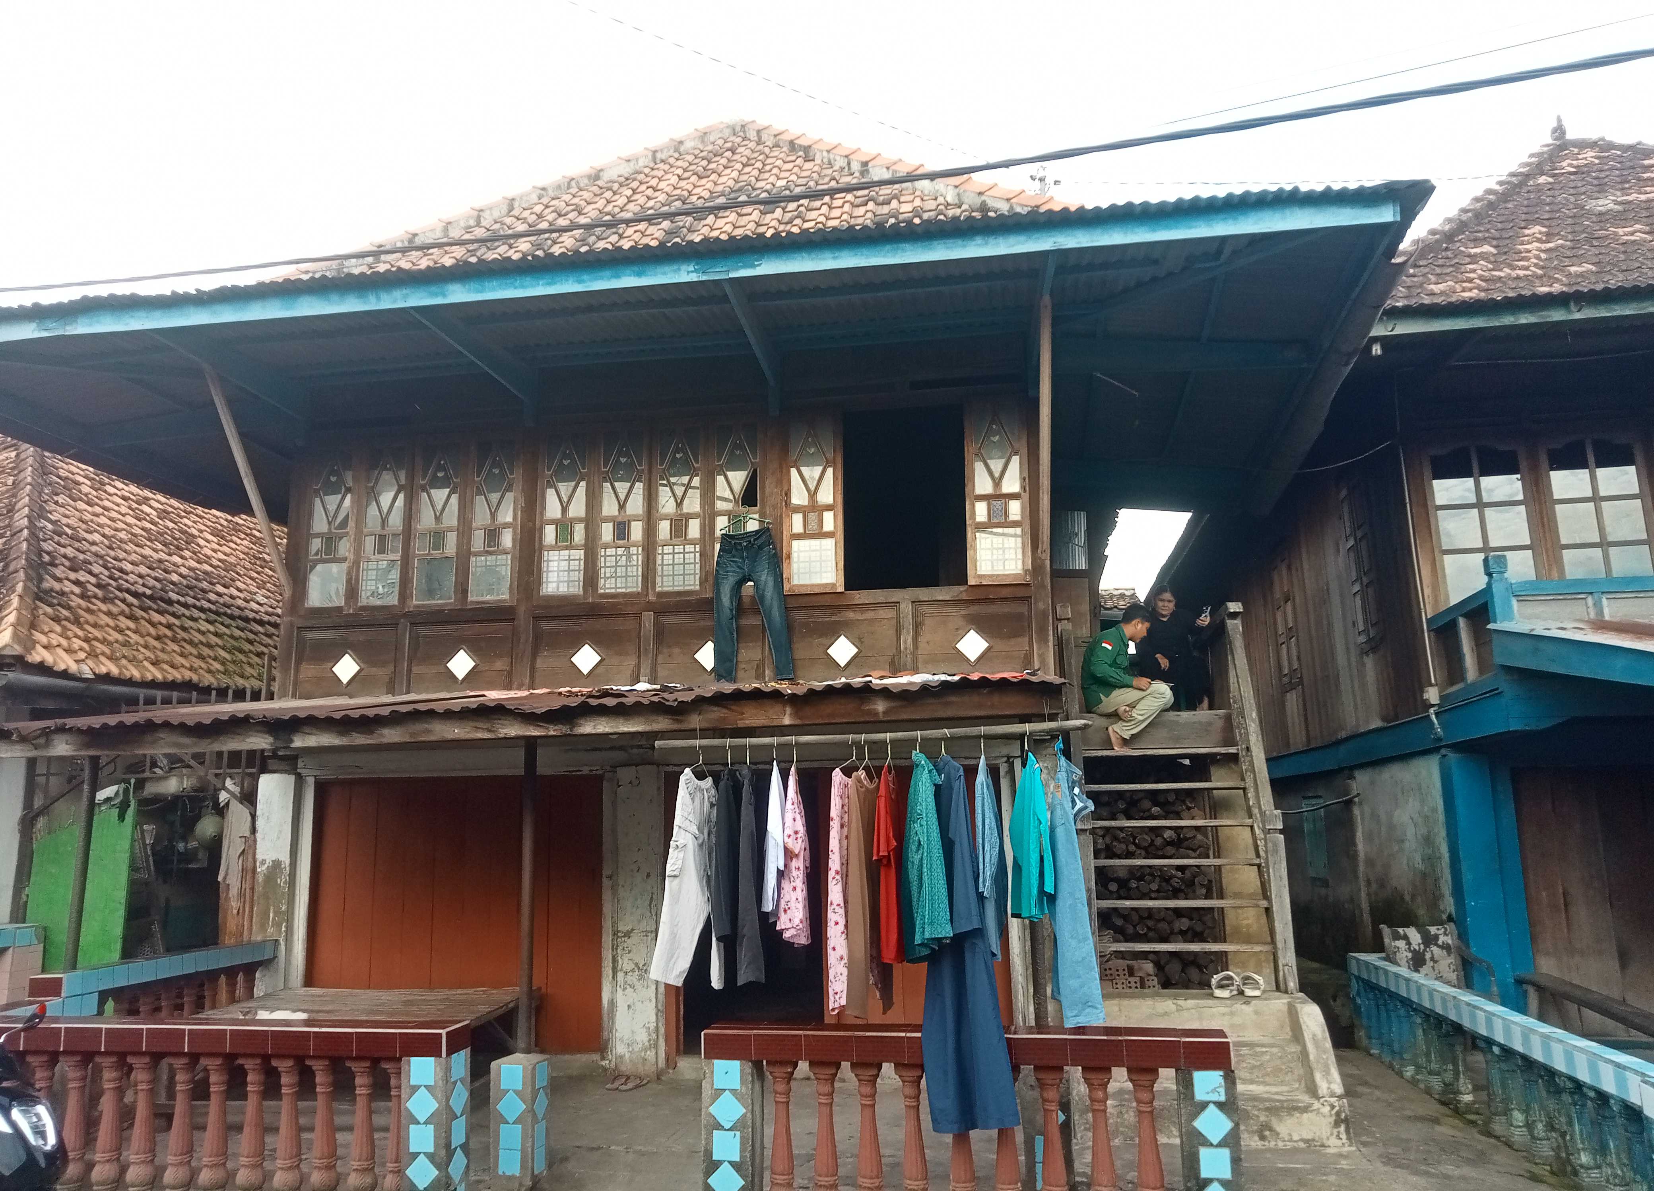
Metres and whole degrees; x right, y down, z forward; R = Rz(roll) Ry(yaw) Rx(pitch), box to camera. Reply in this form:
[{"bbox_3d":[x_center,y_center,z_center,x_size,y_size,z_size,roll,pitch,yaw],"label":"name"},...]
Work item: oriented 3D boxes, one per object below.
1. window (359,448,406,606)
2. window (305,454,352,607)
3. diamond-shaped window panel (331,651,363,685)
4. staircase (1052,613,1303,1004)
[{"bbox_3d":[-3.188,-0.491,9.595,0.360,1.170,0.060,-2,-9,11],"label":"window"},{"bbox_3d":[-3.849,-0.494,10.337,0.375,1.230,0.060,-3,-11,10],"label":"window"},{"bbox_3d":[-3.410,0.519,9.504,0.235,0.235,0.030,-2,-9,11],"label":"diamond-shaped window panel"},{"bbox_3d":[2.109,1.136,8.270,1.200,2.400,1.450,-3,-11,10],"label":"staircase"}]

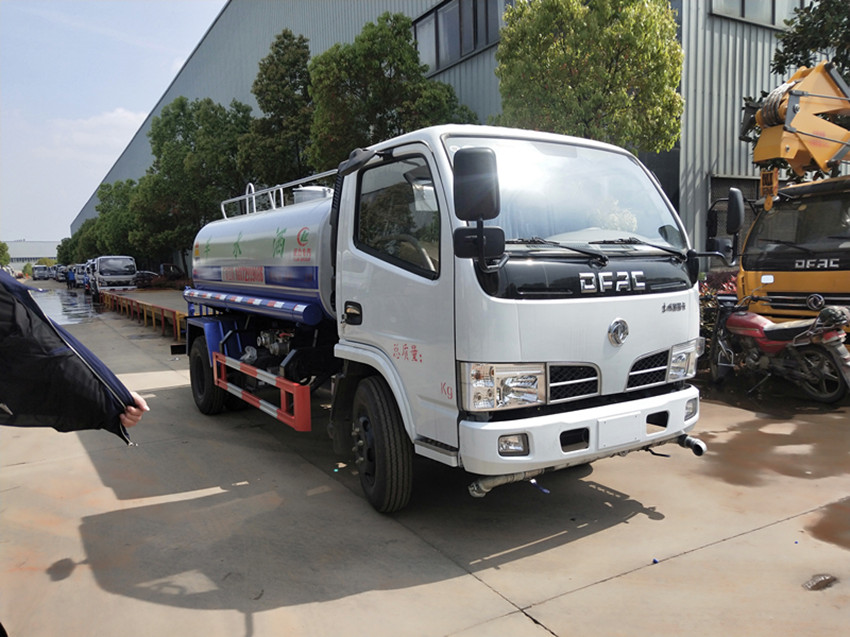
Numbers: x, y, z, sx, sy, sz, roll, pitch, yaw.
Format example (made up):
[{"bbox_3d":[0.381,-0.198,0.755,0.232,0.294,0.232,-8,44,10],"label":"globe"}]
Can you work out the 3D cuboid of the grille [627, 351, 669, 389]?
[{"bbox_3d":[1.295,0.295,3.580,0.370,0.195,0.070,-4,6,-33],"label":"grille"}]

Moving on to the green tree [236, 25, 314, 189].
[{"bbox_3d":[-4.953,-4.826,20.227,2.800,9.110,2.800,-2,5,-13],"label":"green tree"}]

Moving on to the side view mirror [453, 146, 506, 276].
[{"bbox_3d":[0.248,-0.487,2.740,0.235,0.540,0.150,-3,6,-22],"label":"side view mirror"}]

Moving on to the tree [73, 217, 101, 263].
[{"bbox_3d":[-48.562,-10.287,87.754,4.100,8.500,4.100,-3,6,-29],"label":"tree"}]

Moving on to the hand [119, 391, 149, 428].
[{"bbox_3d":[-0.791,0.246,1.660,0.090,0.100,0.085,0,4,0],"label":"hand"}]

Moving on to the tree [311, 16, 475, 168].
[{"bbox_3d":[-0.833,-3.376,14.312,3.900,7.220,3.800,-1,5,-3],"label":"tree"}]

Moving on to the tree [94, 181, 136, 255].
[{"bbox_3d":[-27.764,-7.809,54.723,3.900,9.200,3.900,-3,6,-27],"label":"tree"}]

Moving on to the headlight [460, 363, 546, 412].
[{"bbox_3d":[0.398,0.331,3.052,0.455,0.225,0.170,-4,6,-33],"label":"headlight"}]

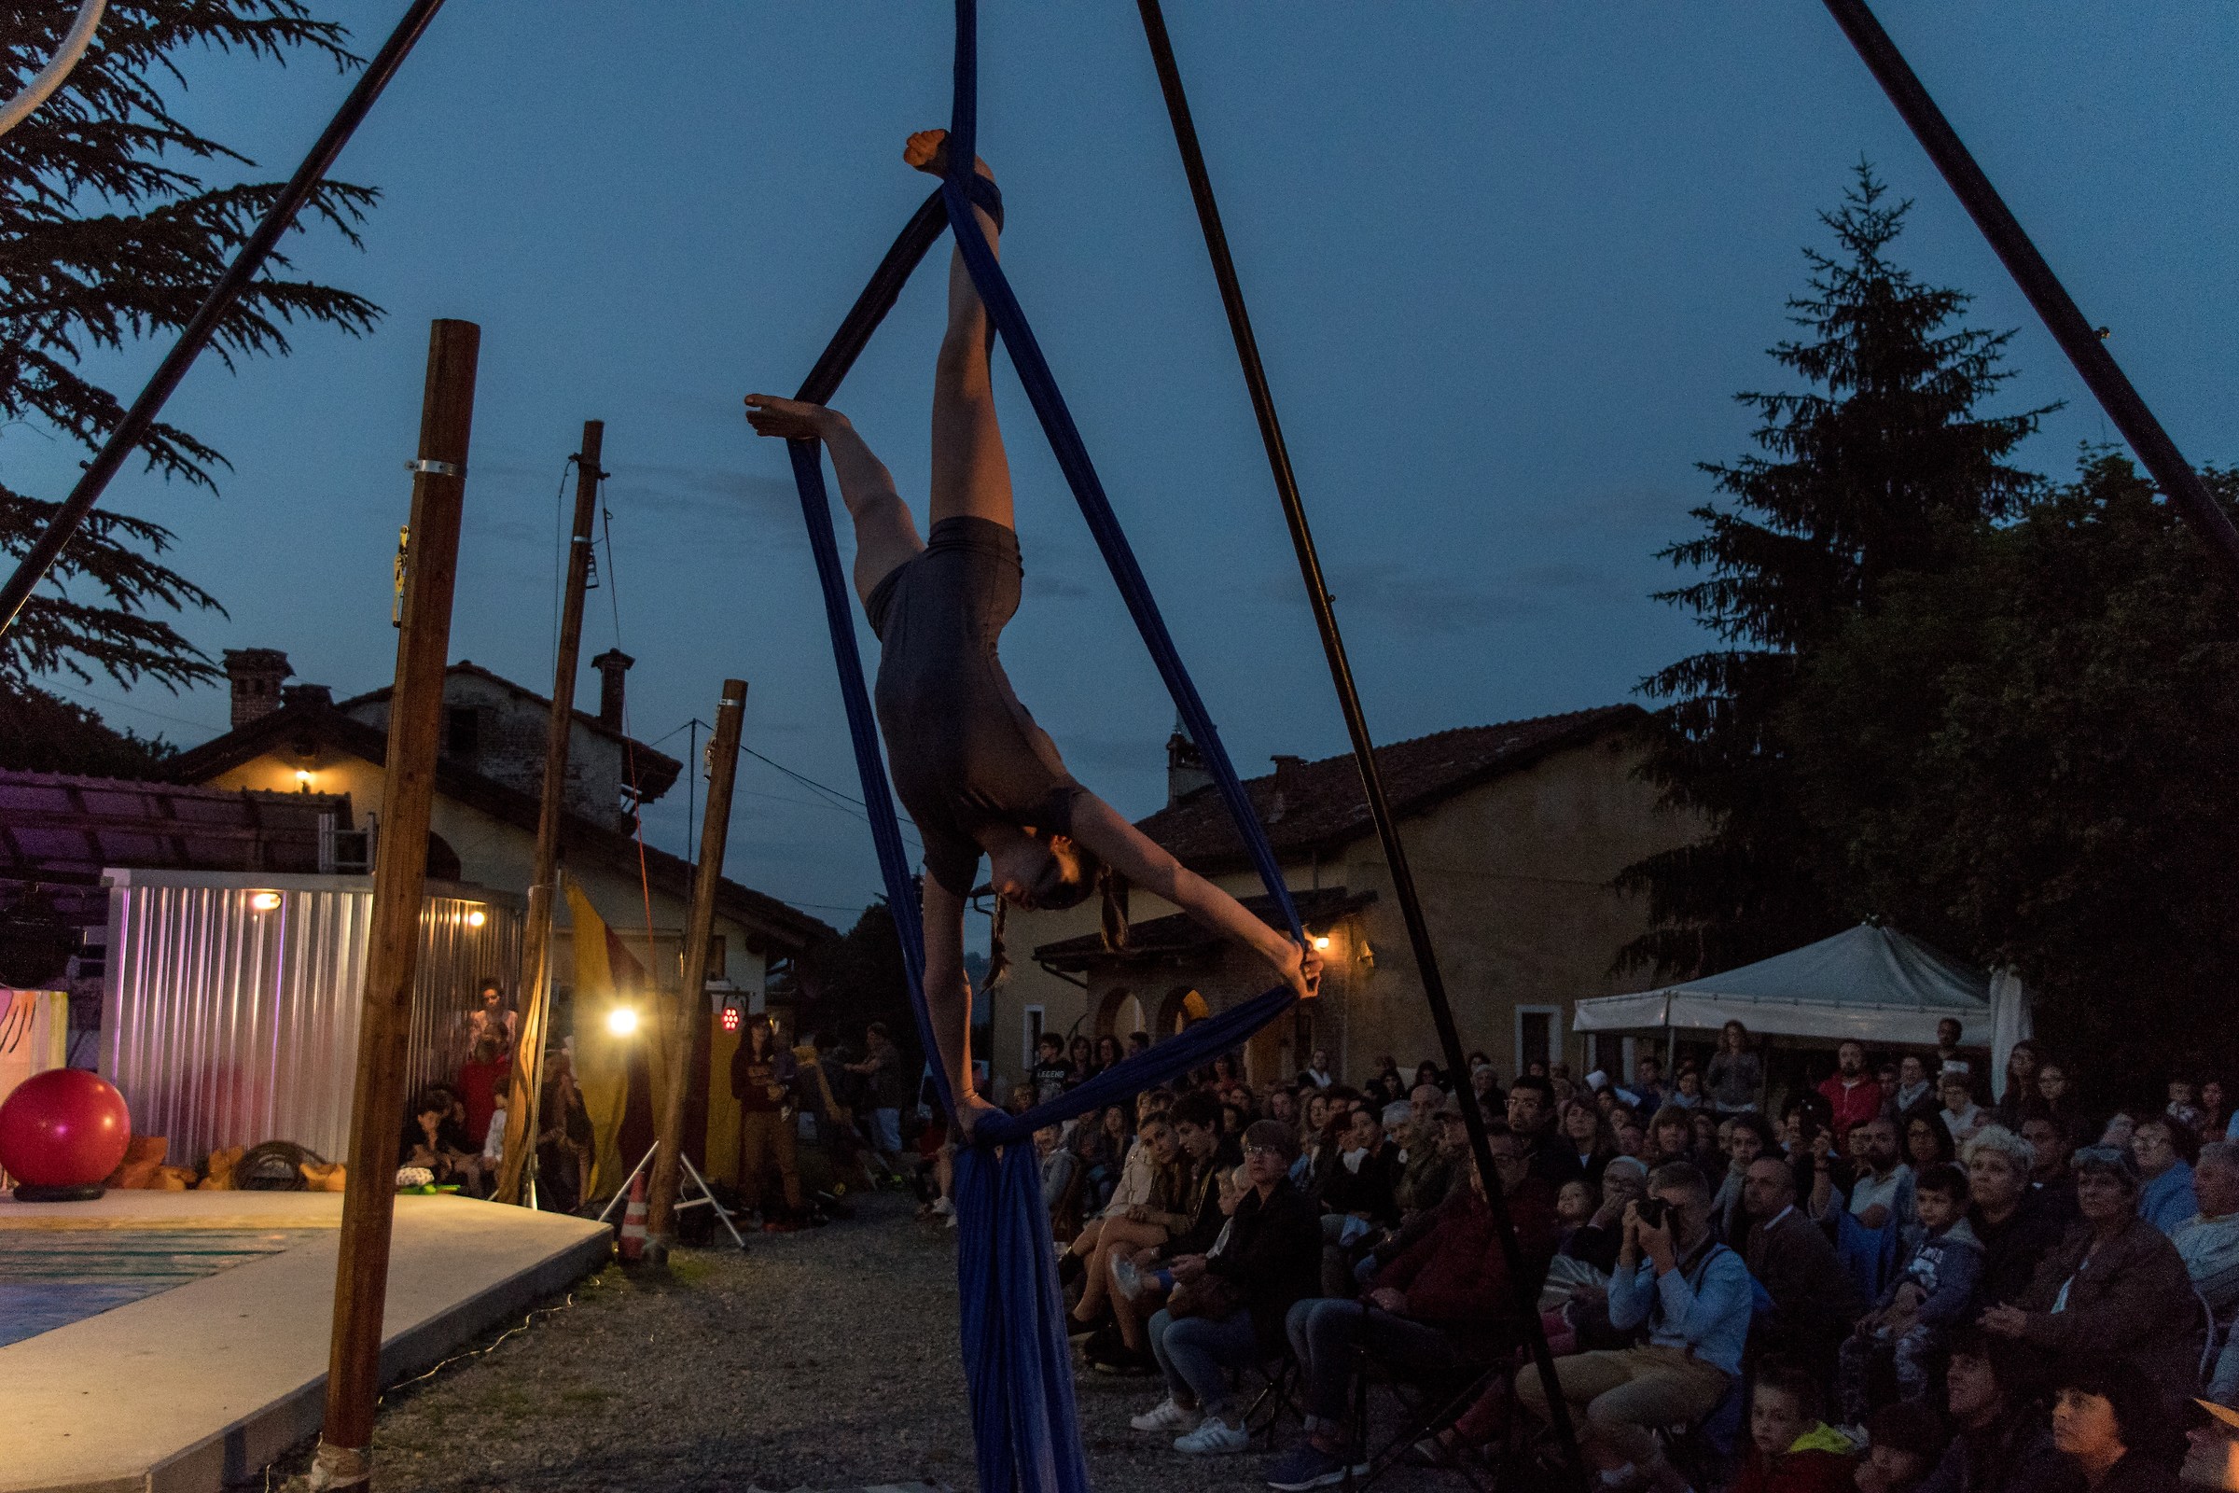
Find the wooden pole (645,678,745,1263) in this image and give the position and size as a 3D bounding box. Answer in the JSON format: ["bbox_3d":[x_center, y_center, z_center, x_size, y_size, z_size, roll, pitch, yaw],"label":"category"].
[{"bbox_3d":[-2.959,1.545,15.751,0.170,4.051,0.170,7,-6,0],"label":"wooden pole"}]

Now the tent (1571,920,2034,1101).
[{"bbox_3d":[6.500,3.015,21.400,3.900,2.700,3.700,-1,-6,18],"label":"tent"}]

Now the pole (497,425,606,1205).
[{"bbox_3d":[-4.599,0.541,18.152,0.180,6.490,0.180,5,-6,0],"label":"pole"}]

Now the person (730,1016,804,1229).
[{"bbox_3d":[-2.776,2.980,17.821,0.560,1.631,0.420,2,-6,-6],"label":"person"}]

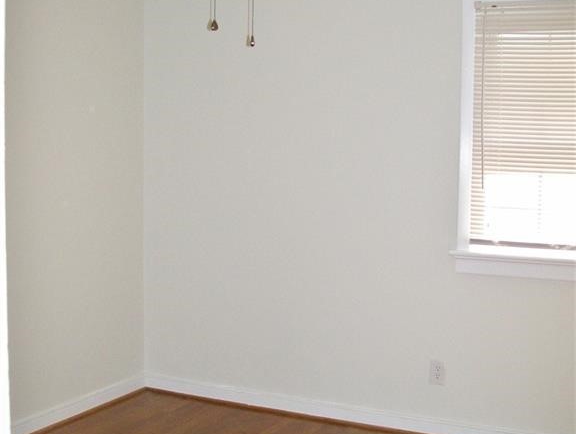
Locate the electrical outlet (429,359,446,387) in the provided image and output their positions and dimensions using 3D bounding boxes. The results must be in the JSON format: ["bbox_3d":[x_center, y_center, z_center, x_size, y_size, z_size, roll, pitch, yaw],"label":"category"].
[{"bbox_3d":[0.745,0.777,3.972,0.071,0.117,0.009,3,5,24],"label":"electrical outlet"}]

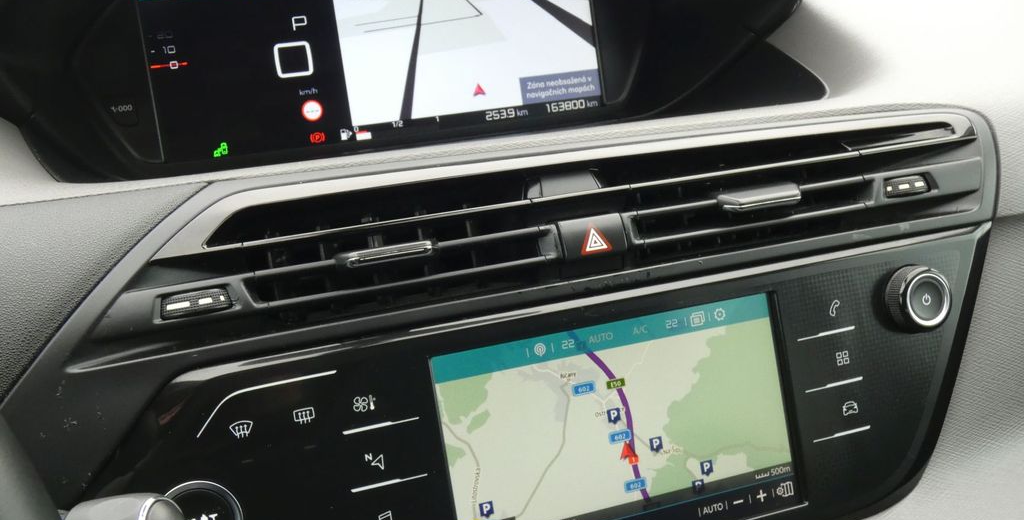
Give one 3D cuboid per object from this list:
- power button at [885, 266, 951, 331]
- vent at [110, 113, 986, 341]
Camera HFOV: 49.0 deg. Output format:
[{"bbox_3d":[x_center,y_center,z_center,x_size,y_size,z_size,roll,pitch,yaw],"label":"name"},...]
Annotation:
[{"bbox_3d":[0.183,0.018,0.503,0.029,0.029,0.014,-10,2,-19],"label":"power button"},{"bbox_3d":[0.032,-0.019,0.473,0.380,0.059,0.040,-10,2,-19],"label":"vent"}]

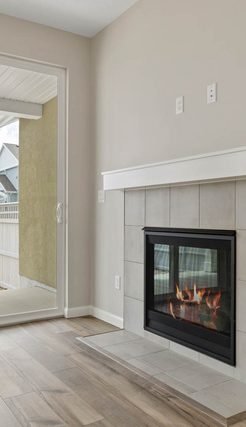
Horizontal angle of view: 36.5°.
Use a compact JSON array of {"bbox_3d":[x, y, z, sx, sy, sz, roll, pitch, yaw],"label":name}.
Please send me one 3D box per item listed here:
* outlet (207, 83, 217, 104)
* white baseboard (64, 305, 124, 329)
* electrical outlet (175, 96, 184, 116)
[{"bbox_3d":[0.575,-0.776,2.422,0.011,0.117,0.073,0,0,-34],"label":"outlet"},{"bbox_3d":[-0.261,0.966,3.438,0.262,0.090,0.597,0,0,-34],"label":"white baseboard"},{"bbox_3d":[0.405,-0.773,2.676,0.011,0.117,0.073,0,0,-34],"label":"electrical outlet"}]

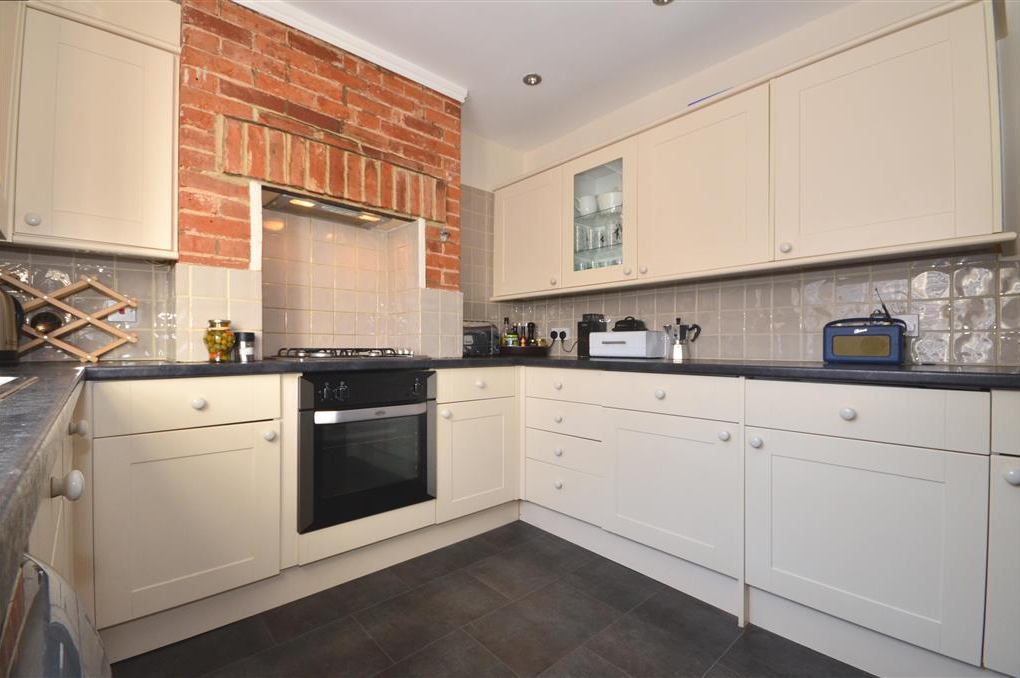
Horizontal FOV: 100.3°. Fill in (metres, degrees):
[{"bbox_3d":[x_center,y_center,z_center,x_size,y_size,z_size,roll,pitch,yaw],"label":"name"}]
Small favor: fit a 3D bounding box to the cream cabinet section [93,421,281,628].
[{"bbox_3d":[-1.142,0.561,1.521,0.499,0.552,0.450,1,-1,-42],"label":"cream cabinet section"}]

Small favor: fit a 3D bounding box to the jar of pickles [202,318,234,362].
[{"bbox_3d":[-1.035,0.008,1.512,0.091,0.155,0.091,1,-1,-41],"label":"jar of pickles"}]

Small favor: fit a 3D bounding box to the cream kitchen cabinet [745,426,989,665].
[{"bbox_3d":[1.206,0.565,1.447,0.560,0.539,0.555,1,-1,-41],"label":"cream kitchen cabinet"}]

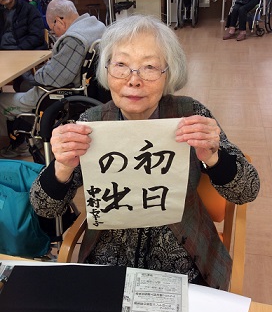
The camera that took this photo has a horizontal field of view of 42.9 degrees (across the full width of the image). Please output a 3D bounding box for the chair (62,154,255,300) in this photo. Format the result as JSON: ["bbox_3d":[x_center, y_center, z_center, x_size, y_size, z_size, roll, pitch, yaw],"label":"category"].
[{"bbox_3d":[0.048,0.437,1.059,0.540,0.770,0.540,4,31,12],"label":"chair"}]

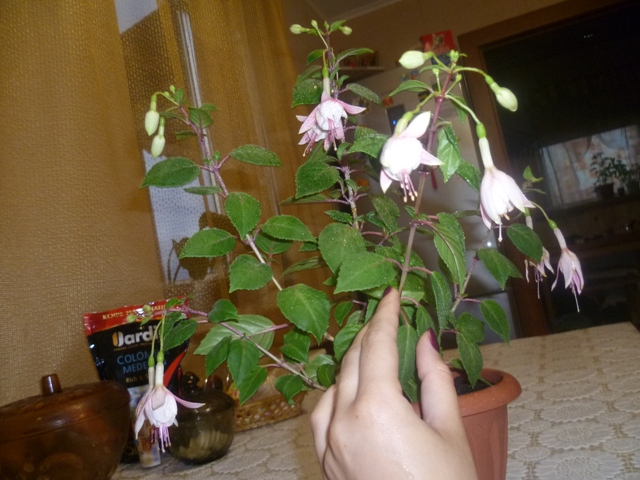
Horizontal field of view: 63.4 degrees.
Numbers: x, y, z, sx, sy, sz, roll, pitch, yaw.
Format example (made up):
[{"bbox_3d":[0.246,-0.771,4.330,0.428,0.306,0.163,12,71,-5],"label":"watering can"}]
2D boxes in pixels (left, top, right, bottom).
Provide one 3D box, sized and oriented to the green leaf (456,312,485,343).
[{"bbox_3d":[0.131,0.076,0.450,0.025,0.026,0.009,9,-26,5],"label":"green leaf"}]

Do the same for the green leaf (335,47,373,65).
[{"bbox_3d":[0.032,-0.174,0.487,0.036,0.010,0.020,-17,-5,8],"label":"green leaf"}]

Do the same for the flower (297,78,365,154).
[{"bbox_3d":[0.011,-0.124,0.520,0.065,0.074,0.058,-11,-8,0],"label":"flower"}]

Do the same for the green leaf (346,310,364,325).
[{"bbox_3d":[0.034,0.077,0.490,0.024,0.021,0.007,-44,-25,-8],"label":"green leaf"}]

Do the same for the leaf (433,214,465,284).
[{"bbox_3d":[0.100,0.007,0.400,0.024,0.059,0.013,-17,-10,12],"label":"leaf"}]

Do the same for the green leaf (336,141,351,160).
[{"bbox_3d":[0.021,-0.079,0.455,0.012,0.018,0.008,17,-6,9],"label":"green leaf"}]

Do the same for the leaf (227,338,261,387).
[{"bbox_3d":[-0.062,0.099,0.420,0.026,0.040,0.010,5,-12,4],"label":"leaf"}]

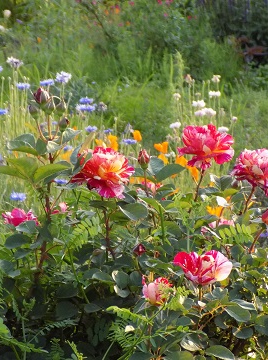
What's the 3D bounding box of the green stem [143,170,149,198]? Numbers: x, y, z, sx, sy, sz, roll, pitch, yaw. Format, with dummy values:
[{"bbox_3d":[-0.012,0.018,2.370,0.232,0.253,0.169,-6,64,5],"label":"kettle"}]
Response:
[{"bbox_3d":[0.016,0.004,2.600,0.005,0.040,0.005,-3,6,0],"label":"green stem"}]

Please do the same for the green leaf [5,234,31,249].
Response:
[{"bbox_3d":[-0.166,0.087,2.600,0.037,0.008,0.026,-12,52,-9],"label":"green leaf"}]

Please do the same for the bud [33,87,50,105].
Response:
[{"bbox_3d":[-0.126,-0.115,2.500,0.023,0.026,0.023,-6,11,0],"label":"bud"}]

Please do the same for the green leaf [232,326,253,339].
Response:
[{"bbox_3d":[0.149,0.208,2.500,0.029,0.012,0.022,0,14,0],"label":"green leaf"}]

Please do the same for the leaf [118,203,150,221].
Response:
[{"bbox_3d":[-0.001,0.051,2.950,0.048,0.010,0.034,8,48,-4],"label":"leaf"}]

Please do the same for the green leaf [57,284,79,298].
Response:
[{"bbox_3d":[-0.095,0.158,2.600,0.031,0.016,0.022,0,14,0],"label":"green leaf"}]

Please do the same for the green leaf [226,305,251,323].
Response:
[{"bbox_3d":[0.141,0.182,2.500,0.038,0.008,0.027,33,51,17],"label":"green leaf"}]

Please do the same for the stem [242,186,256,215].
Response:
[{"bbox_3d":[0.189,0.034,3.000,0.006,0.050,0.006,26,9,0],"label":"stem"}]

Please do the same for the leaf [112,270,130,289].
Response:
[{"bbox_3d":[-0.017,0.133,2.450,0.023,0.023,0.012,-2,12,-10],"label":"leaf"}]

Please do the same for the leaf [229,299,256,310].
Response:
[{"bbox_3d":[0.173,0.197,2.900,0.042,0.010,0.028,16,27,6],"label":"leaf"}]

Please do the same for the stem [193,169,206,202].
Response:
[{"bbox_3d":[0.097,0.008,2.720,0.018,0.049,0.012,0,14,0],"label":"stem"}]

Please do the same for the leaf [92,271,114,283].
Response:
[{"bbox_3d":[-0.043,0.136,2.580,0.031,0.013,0.022,0,14,0],"label":"leaf"}]

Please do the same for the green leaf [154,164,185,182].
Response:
[{"bbox_3d":[0.050,-0.009,2.550,0.040,0.024,0.018,0,12,0],"label":"green leaf"}]

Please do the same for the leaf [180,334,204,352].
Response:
[{"bbox_3d":[0.080,0.223,2.500,0.036,0.009,0.026,24,60,23],"label":"leaf"}]

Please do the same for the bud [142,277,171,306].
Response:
[{"bbox_3d":[0.029,0.146,2.400,0.036,0.038,0.036,0,12,0],"label":"bud"}]

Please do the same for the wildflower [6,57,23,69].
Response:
[{"bbox_3d":[-0.248,-0.243,3.800,0.034,0.021,0.034,0,14,0],"label":"wildflower"}]

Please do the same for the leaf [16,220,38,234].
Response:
[{"bbox_3d":[-0.175,0.078,3.000,0.037,0.010,0.028,-16,41,-9],"label":"leaf"}]

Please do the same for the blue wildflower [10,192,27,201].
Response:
[{"bbox_3d":[-0.265,0.038,4.200,0.036,0.017,0.036,0,12,0],"label":"blue wildflower"}]

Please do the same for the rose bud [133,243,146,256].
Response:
[{"bbox_3d":[0.007,0.095,2.500,0.018,0.018,0.018,0,12,0],"label":"rose bud"}]

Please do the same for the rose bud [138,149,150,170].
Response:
[{"bbox_3d":[0.017,-0.034,3.000,0.019,0.034,0.019,0,12,0],"label":"rose bud"}]

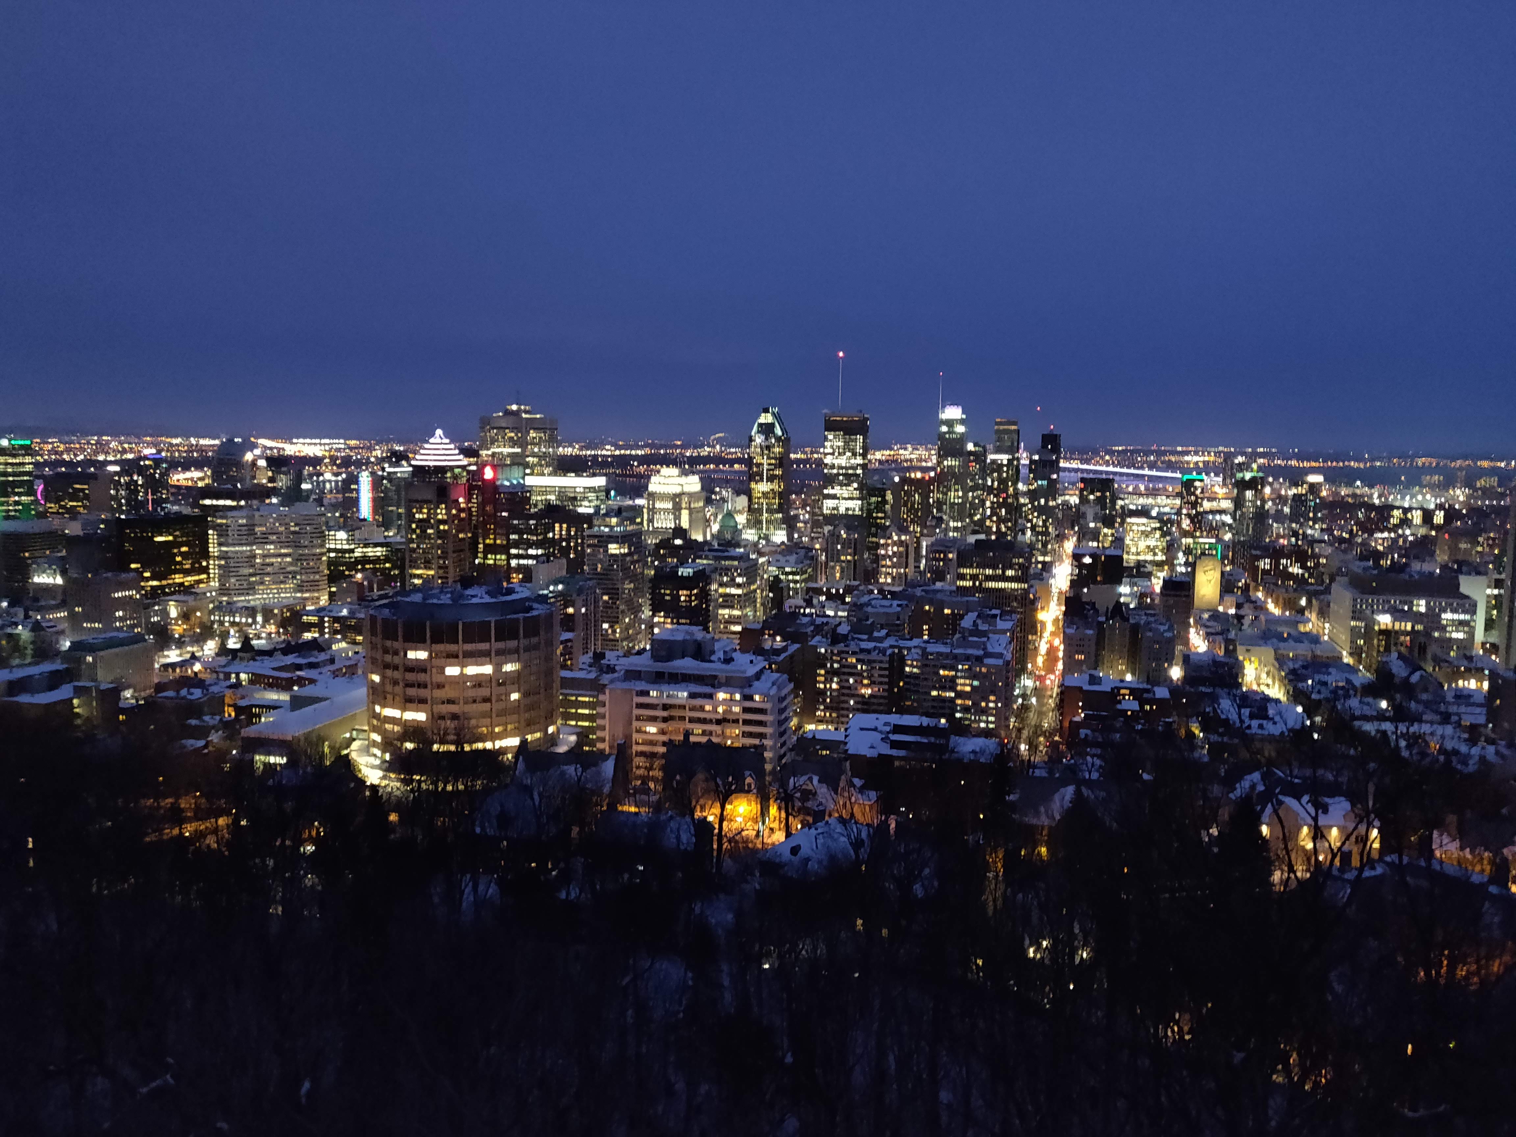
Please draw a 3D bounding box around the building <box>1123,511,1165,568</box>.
[{"bbox_3d":[390.570,-15.310,1108.700,33.490,81.040,33.490,3,7,16],"label":"building"}]

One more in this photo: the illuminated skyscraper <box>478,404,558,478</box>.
[{"bbox_3d":[-276.180,-95.020,1268.330,78.540,188.000,78.540,3,7,16],"label":"illuminated skyscraper"}]

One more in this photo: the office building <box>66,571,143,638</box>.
[{"bbox_3d":[-449.280,27.760,754.870,30.280,48.570,30.280,3,7,16],"label":"office building"}]

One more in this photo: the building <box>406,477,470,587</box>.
[{"bbox_3d":[-250.490,-12.480,859.200,41.000,106.000,30.000,3,7,17],"label":"building"}]

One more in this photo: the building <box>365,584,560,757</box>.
[{"bbox_3d":[-79.550,25.400,294.740,50.000,40.000,50.000,-2,7,-15],"label":"building"}]

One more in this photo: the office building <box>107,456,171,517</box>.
[{"bbox_3d":[-785.900,-81.190,1394.800,50.810,119.210,40.650,3,7,16],"label":"office building"}]

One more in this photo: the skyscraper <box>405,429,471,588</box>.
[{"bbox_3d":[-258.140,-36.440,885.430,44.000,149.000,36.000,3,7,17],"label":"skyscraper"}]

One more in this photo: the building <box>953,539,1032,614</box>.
[{"bbox_3d":[140.190,25.390,652.860,41.000,85.000,30.000,3,7,17],"label":"building"}]

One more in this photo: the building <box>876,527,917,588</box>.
[{"bbox_3d":[109.330,5.540,860.130,27.000,79.000,26.000,3,7,17],"label":"building"}]

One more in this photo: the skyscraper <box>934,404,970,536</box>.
[{"bbox_3d":[267.690,-124.110,1503.090,38.000,199.000,38.000,3,7,16],"label":"skyscraper"}]

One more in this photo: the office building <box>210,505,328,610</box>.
[{"bbox_3d":[-382.560,-5.940,859.340,80.840,85.780,33.680,-3,8,-27],"label":"office building"}]

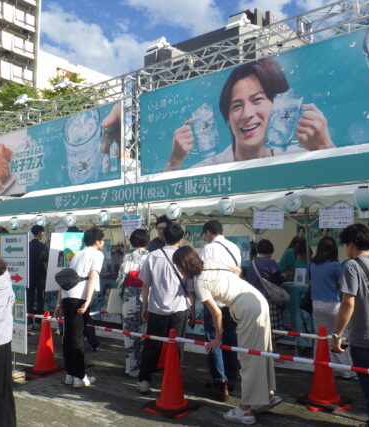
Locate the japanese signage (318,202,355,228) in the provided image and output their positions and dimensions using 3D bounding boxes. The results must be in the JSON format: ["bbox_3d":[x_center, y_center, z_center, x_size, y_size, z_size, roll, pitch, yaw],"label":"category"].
[{"bbox_3d":[1.788,0.025,5.407,0.415,0.297,0.015,-4,-6,37],"label":"japanese signage"}]

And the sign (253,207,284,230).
[{"bbox_3d":[1.079,0.050,5.898,0.420,0.297,0.015,-4,-6,37],"label":"sign"}]

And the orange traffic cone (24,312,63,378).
[{"bbox_3d":[-1.643,1.510,5.448,0.390,0.700,0.390,-4,-6,41],"label":"orange traffic cone"}]

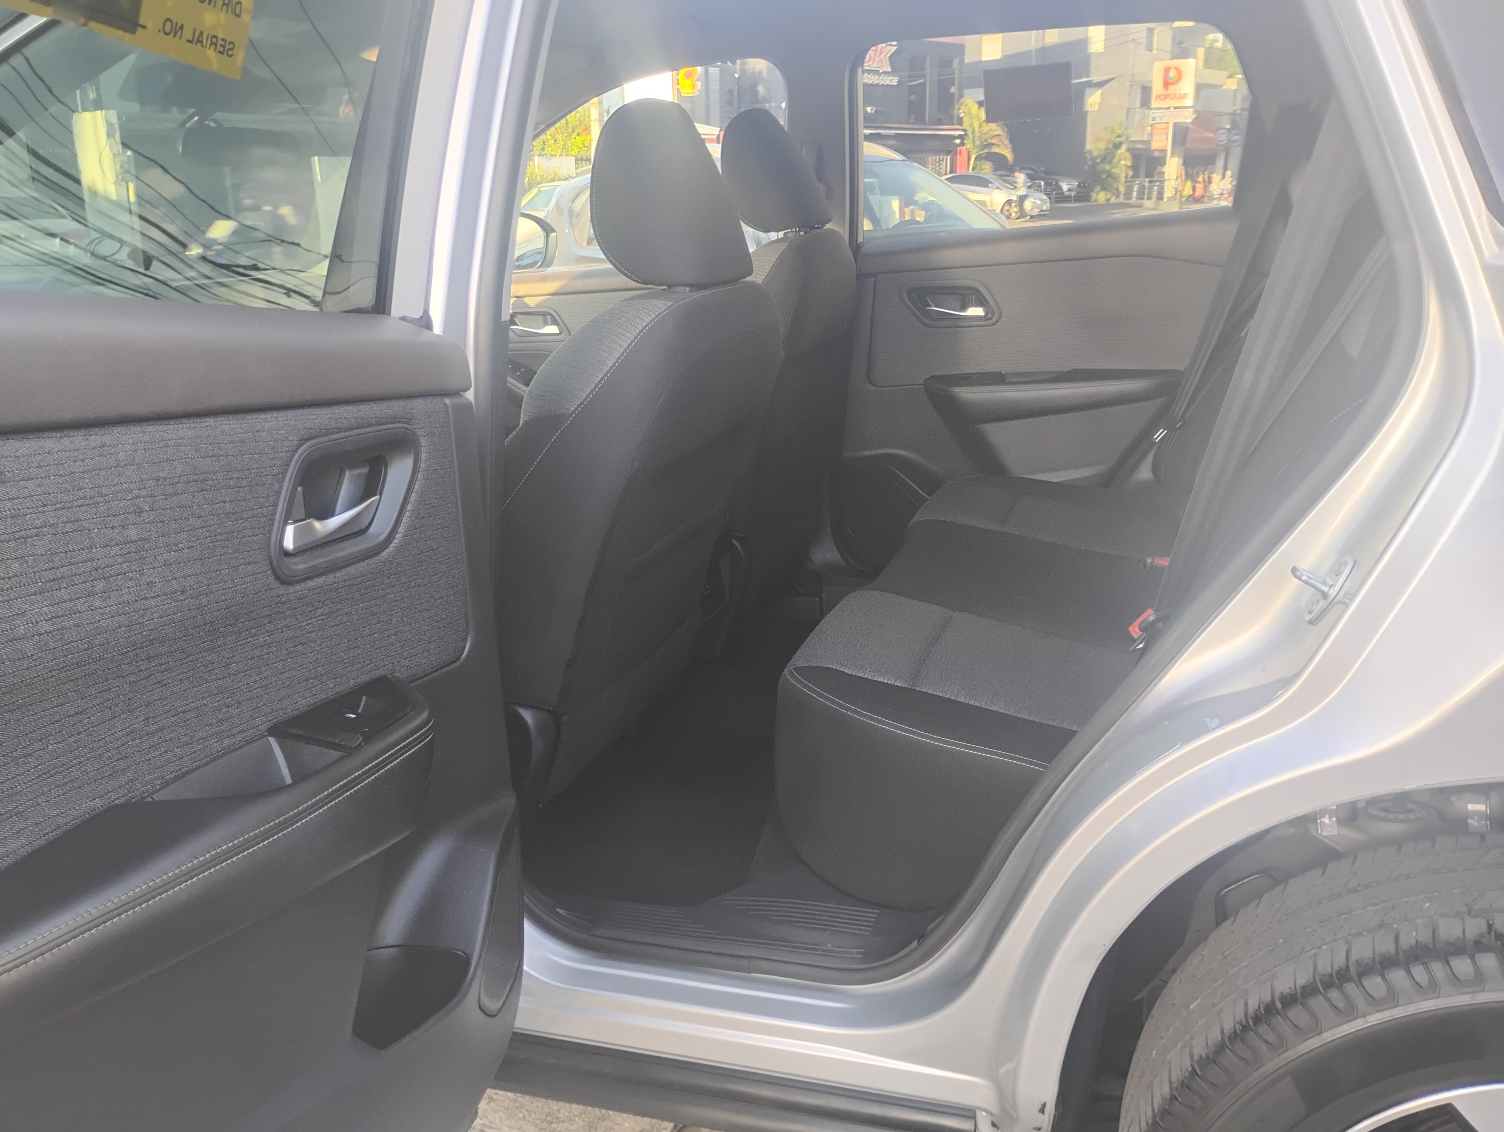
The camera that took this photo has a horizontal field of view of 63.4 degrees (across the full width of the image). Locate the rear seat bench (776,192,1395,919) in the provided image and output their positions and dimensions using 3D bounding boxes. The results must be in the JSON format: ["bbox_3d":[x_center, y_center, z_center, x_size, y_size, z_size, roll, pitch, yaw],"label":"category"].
[{"bbox_3d":[0.626,-0.218,1.701,0.900,0.850,1.340,4,17,19],"label":"rear seat bench"}]

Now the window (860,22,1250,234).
[{"bbox_3d":[0.580,-0.825,2.345,0.762,0.376,0.065,4,17,19],"label":"window"}]

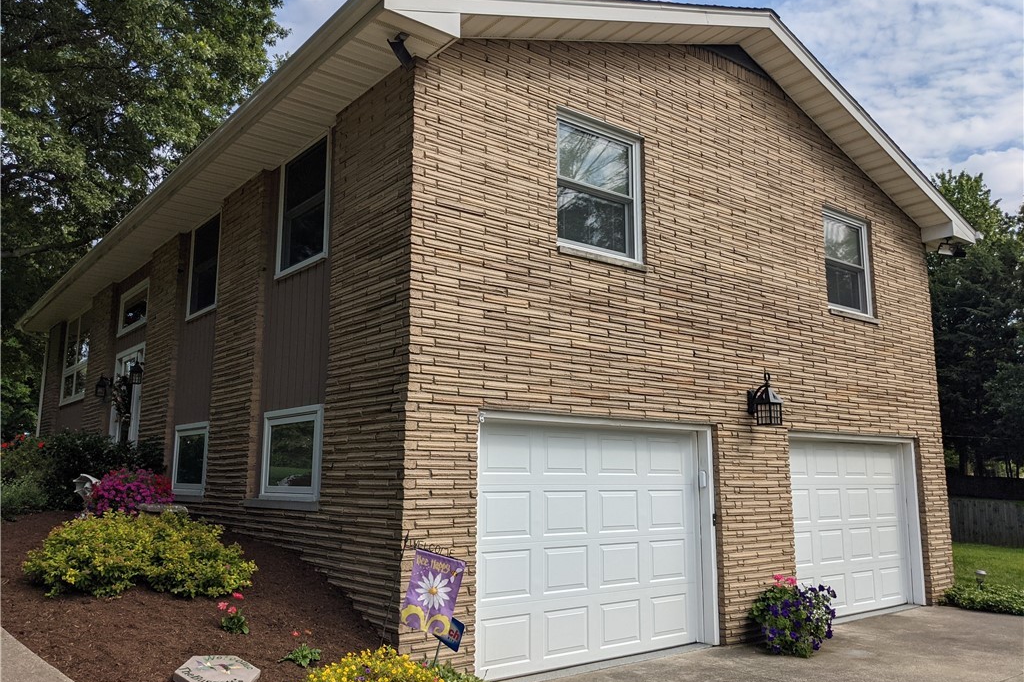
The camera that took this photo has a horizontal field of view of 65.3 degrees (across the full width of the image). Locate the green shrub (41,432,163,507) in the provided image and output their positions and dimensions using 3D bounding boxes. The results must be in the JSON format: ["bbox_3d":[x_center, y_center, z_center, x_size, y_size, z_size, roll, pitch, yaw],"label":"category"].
[{"bbox_3d":[-5.051,1.618,9.900,1.200,0.970,1.450,8,-12,-38],"label":"green shrub"}]

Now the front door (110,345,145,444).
[{"bbox_3d":[-5.914,1.164,12.287,0.150,2.120,1.750,8,-12,-38],"label":"front door"}]

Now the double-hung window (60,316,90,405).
[{"bbox_3d":[-8.532,0.342,15.713,0.110,1.700,2.550,8,-12,-38],"label":"double-hung window"}]

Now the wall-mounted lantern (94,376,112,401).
[{"bbox_3d":[-6.622,0.771,12.947,0.260,0.450,0.200,8,-12,-38],"label":"wall-mounted lantern"}]

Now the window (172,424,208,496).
[{"bbox_3d":[-3.784,1.405,9.484,0.110,0.800,1.280,8,-12,-38],"label":"window"}]

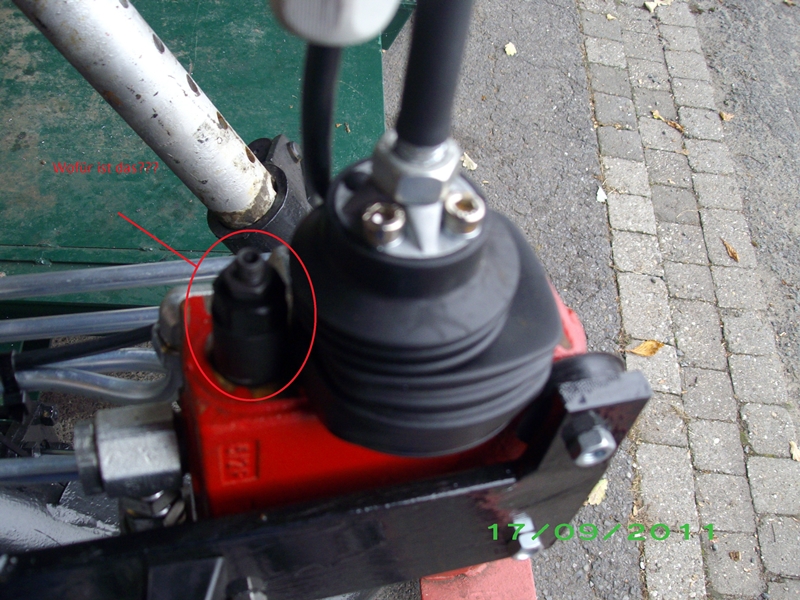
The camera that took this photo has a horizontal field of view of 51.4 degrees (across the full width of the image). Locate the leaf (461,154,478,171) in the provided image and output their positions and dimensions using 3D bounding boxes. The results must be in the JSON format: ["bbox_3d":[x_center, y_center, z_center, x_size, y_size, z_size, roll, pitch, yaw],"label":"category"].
[{"bbox_3d":[0.226,-0.467,2.807,0.043,0.012,0.080,-22,61,-19],"label":"leaf"}]

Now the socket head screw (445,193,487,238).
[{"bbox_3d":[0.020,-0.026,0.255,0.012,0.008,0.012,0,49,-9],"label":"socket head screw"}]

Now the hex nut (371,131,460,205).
[{"bbox_3d":[0.005,-0.040,0.244,0.025,0.011,0.022,0,49,-9],"label":"hex nut"}]

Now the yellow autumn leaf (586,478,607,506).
[{"bbox_3d":[0.516,0.508,2.181,0.044,0.013,0.107,37,60,18],"label":"yellow autumn leaf"}]

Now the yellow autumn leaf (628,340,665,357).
[{"bbox_3d":[0.729,0.142,2.449,0.118,0.014,0.055,-10,58,-12],"label":"yellow autumn leaf"}]

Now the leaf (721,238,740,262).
[{"bbox_3d":[1.066,-0.160,2.688,0.032,0.016,0.103,-18,60,-17],"label":"leaf"}]

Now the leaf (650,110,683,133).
[{"bbox_3d":[0.964,-0.643,3.002,0.146,0.016,0.039,41,62,20],"label":"leaf"}]

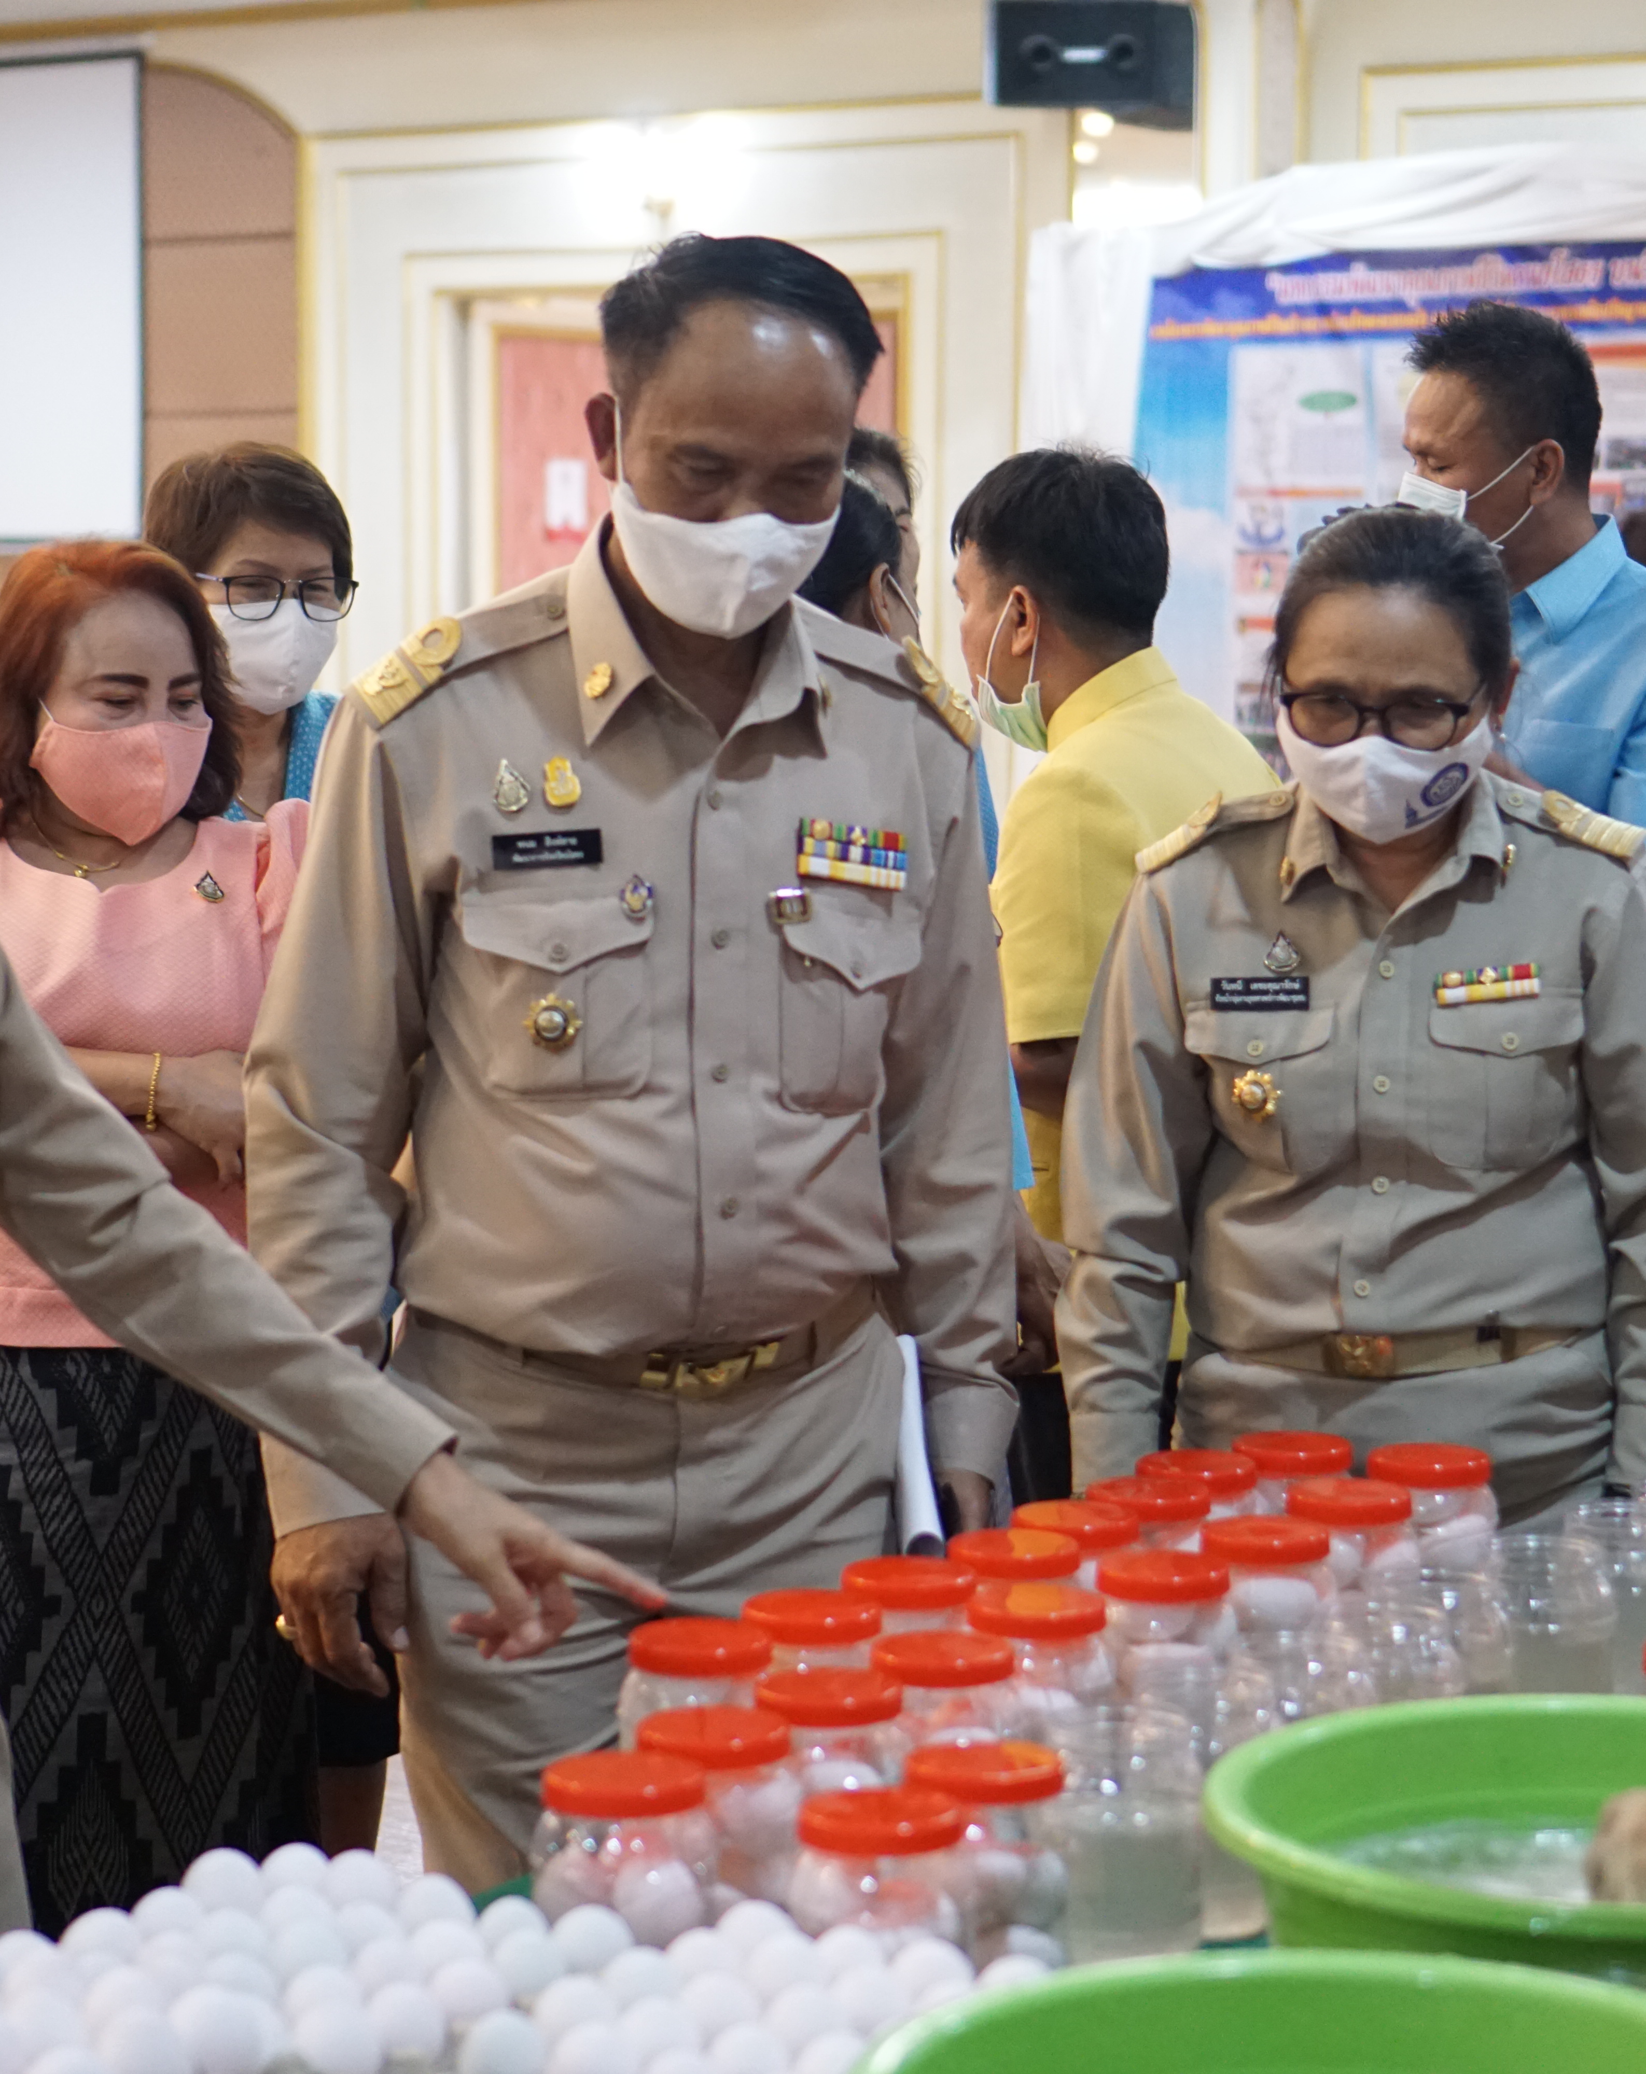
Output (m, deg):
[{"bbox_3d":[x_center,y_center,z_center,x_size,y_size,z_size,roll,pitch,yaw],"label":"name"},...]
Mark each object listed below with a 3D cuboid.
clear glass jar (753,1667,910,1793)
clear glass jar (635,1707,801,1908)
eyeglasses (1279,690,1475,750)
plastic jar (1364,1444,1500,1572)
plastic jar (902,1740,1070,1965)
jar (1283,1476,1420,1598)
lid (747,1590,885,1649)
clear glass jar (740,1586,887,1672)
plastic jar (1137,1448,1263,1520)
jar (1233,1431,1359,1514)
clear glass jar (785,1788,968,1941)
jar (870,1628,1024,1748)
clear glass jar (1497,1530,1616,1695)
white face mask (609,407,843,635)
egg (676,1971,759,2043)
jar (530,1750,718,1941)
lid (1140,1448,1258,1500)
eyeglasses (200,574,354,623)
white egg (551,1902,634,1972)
[{"bbox_3d":[0.004,0.459,2.679,0.098,0.145,0.098,0,6,0],"label":"clear glass jar"},{"bbox_3d":[-0.063,0.468,2.590,0.098,0.145,0.098,0,6,0],"label":"clear glass jar"},{"bbox_3d":[0.414,-0.257,3.340,0.137,0.045,0.140,4,22,6],"label":"eyeglasses"},{"bbox_3d":[0.456,0.389,3.388,0.102,0.145,0.102,1,7,0],"label":"plastic jar"},{"bbox_3d":[0.091,0.468,2.502,0.100,0.135,0.100,0,6,0],"label":"plastic jar"},{"bbox_3d":[0.387,0.408,3.318,0.102,0.145,0.102,1,7,0],"label":"jar"},{"bbox_3d":[-0.006,0.362,2.805,0.086,0.015,0.086,0,7,0],"label":"lid"},{"bbox_3d":[-0.006,0.436,2.874,0.098,0.145,0.098,0,6,0],"label":"clear glass jar"},{"bbox_3d":[0.275,0.380,3.307,0.100,0.135,0.100,0,6,0],"label":"plastic jar"},{"bbox_3d":[0.354,0.380,3.394,0.098,0.145,0.098,0,6,0],"label":"jar"},{"bbox_3d":[0.032,0.501,2.498,0.102,0.145,0.102,1,7,0],"label":"clear glass jar"},{"bbox_3d":[0.072,0.431,2.713,0.101,0.128,0.101,0,7,0],"label":"jar"},{"bbox_3d":[0.494,0.420,3.068,0.097,0.142,0.097,0,6,0],"label":"clear glass jar"},{"bbox_3d":[-0.064,-0.329,2.850,0.145,0.110,0.115,-1,29,-12],"label":"white face mask"},{"bbox_3d":[-0.054,0.509,2.320,0.043,0.056,0.043,0,6,0],"label":"egg"},{"bbox_3d":[-0.108,0.463,2.448,0.101,0.128,0.101,0,7,0],"label":"jar"},{"bbox_3d":[0.268,0.313,3.214,0.086,0.015,0.086,0,7,0],"label":"lid"},{"bbox_3d":[-0.521,-0.417,4.191,0.140,0.043,0.142,-3,14,-28],"label":"eyeglasses"},{"bbox_3d":[-0.123,0.490,2.400,0.043,0.056,0.043,0,6,0],"label":"white egg"}]

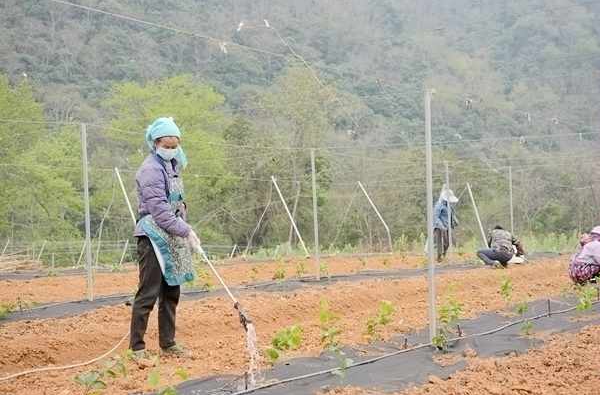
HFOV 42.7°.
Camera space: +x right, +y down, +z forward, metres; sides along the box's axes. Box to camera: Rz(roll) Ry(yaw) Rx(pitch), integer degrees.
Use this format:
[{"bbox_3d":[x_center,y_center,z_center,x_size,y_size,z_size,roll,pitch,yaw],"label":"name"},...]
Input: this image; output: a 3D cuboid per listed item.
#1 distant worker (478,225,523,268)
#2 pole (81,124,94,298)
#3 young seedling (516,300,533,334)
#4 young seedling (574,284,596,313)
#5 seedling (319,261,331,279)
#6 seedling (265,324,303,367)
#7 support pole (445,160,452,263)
[{"bbox_3d":[3.489,0.853,13.350,0.750,0.760,0.680,-2,-1,-18],"label":"distant worker"},{"bbox_3d":[-2.266,0.163,8.210,0.045,1.899,0.045,-2,-1,-15],"label":"pole"},{"bbox_3d":[1.814,0.970,6.200,0.120,0.270,0.120,-2,-1,0],"label":"young seedling"},{"bbox_3d":[2.828,1.000,7.600,0.218,0.297,0.207,-2,-1,20],"label":"young seedling"},{"bbox_3d":[0.359,1.071,11.250,0.176,0.264,0.167,-1,-1,2],"label":"seedling"},{"bbox_3d":[-0.104,0.936,4.850,0.250,0.280,0.230,-2,-1,0],"label":"seedling"},{"bbox_3d":[2.696,0.272,13.930,0.050,1.870,0.050,-2,-1,0],"label":"support pole"}]

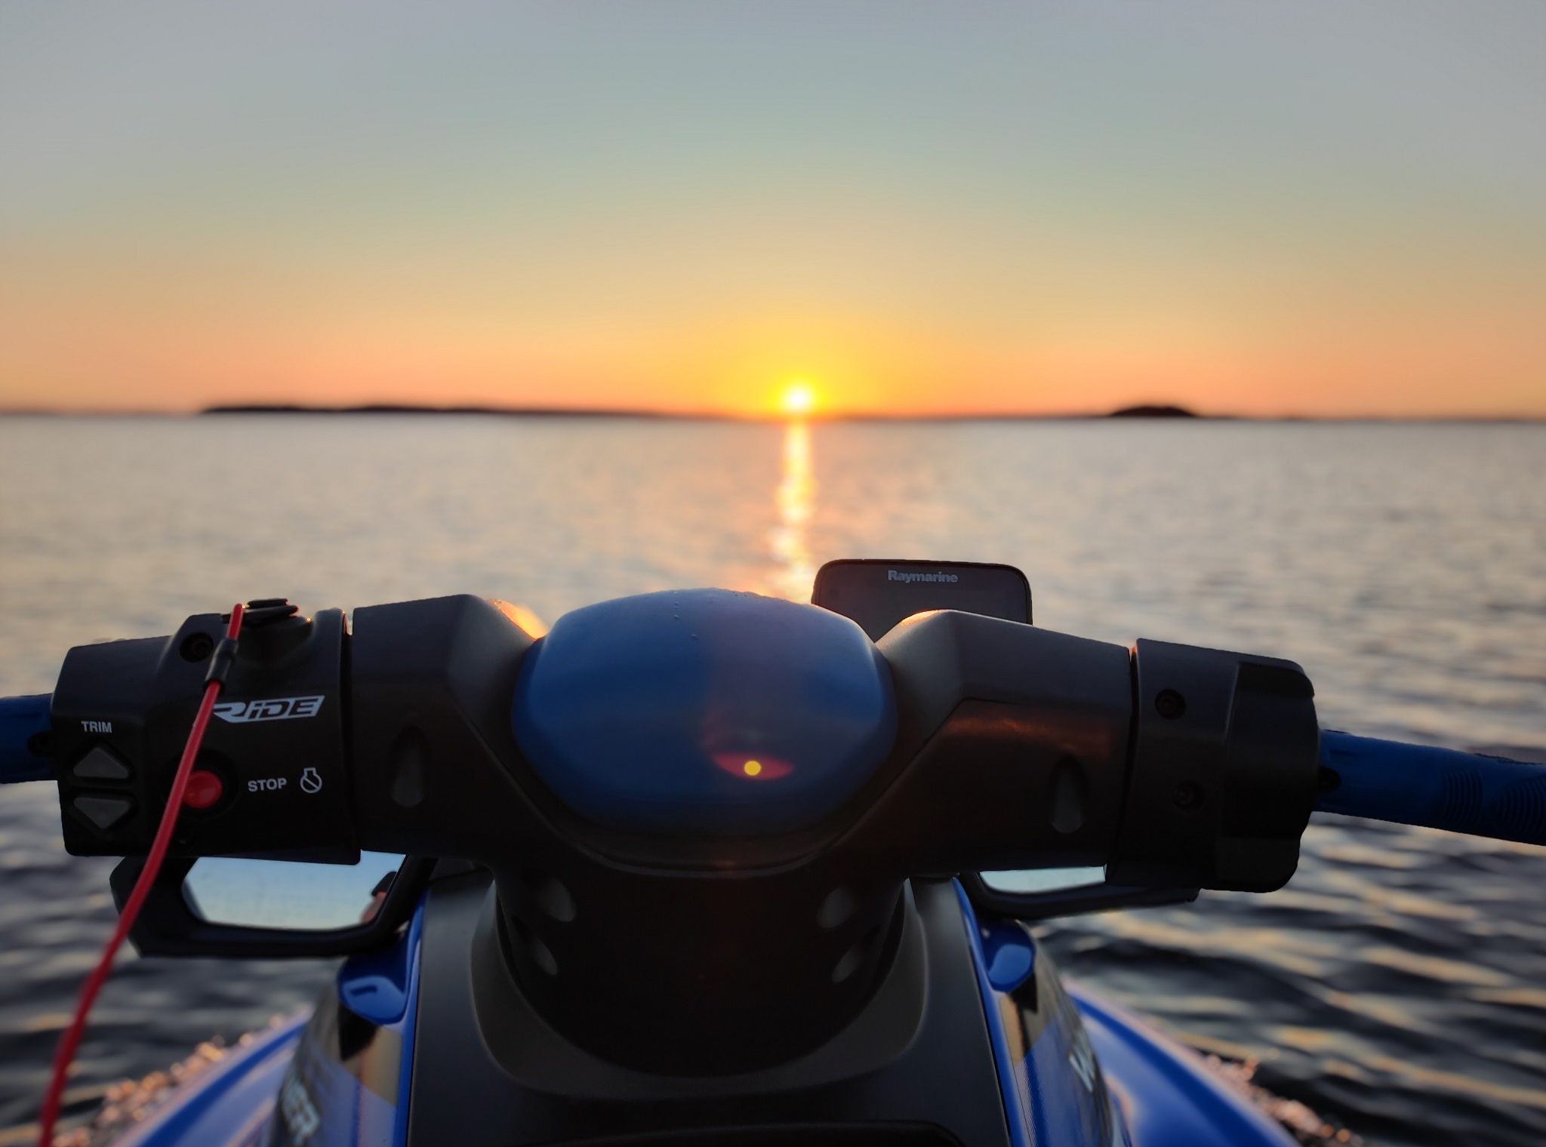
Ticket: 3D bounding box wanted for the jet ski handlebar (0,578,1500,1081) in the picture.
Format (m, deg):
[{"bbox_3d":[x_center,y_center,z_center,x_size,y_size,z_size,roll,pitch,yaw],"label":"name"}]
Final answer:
[{"bbox_3d":[-0.026,0.110,0.535,0.770,0.220,0.230,1,7,-3],"label":"jet ski handlebar"}]

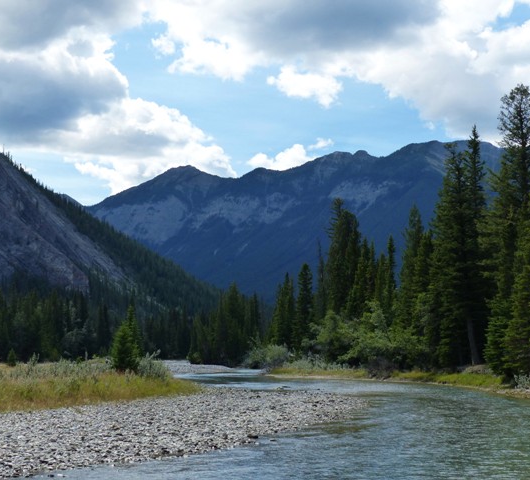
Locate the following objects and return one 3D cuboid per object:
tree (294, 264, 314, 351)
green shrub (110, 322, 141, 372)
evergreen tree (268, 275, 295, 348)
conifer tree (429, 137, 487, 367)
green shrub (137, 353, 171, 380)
[{"bbox_3d":[3.780,6.851,99.837,2.060,8.920,2.060,0,-6,0],"label":"tree"},{"bbox_3d":[-7.230,5.594,52.704,1.660,2.630,1.660,0,-6,0],"label":"green shrub"},{"bbox_3d":[1.803,7.608,104.784,2.810,8.120,2.810,0,-6,0],"label":"evergreen tree"},{"bbox_3d":[12.232,0.735,64.285,3.850,14.540,3.850,0,-6,0],"label":"conifer tree"},{"bbox_3d":[-5.285,6.049,48.633,1.630,1.330,1.630,0,-6,0],"label":"green shrub"}]

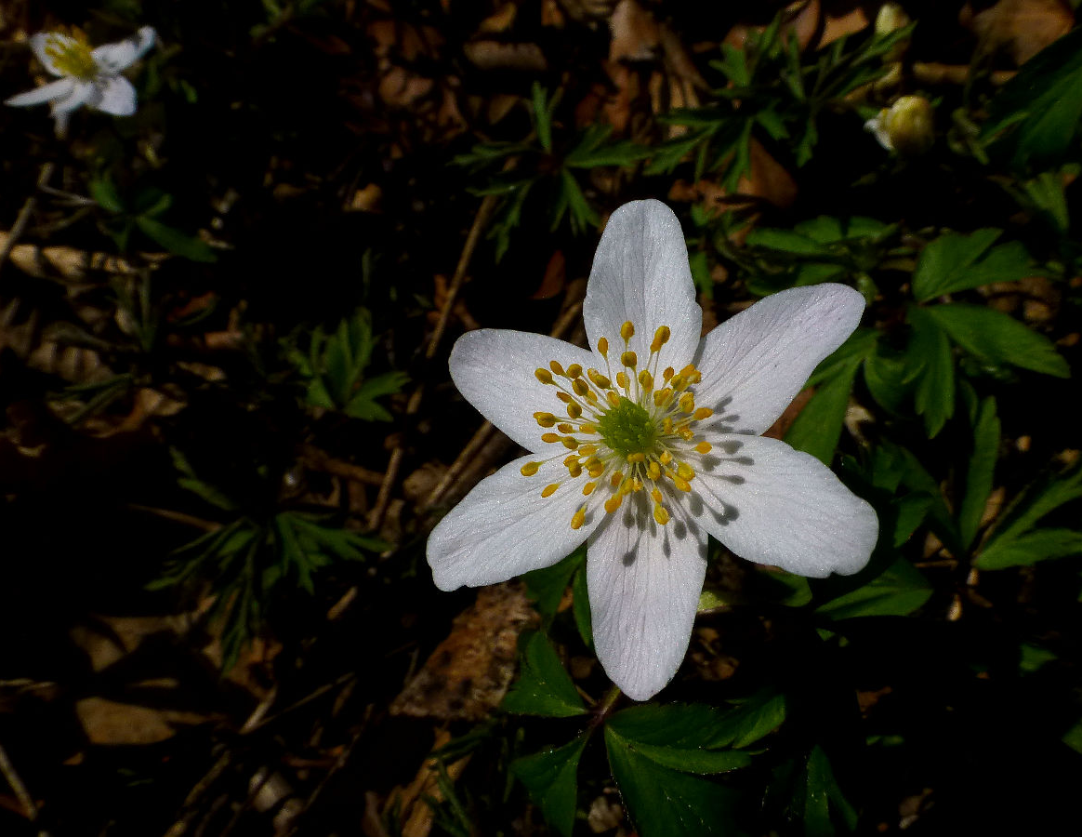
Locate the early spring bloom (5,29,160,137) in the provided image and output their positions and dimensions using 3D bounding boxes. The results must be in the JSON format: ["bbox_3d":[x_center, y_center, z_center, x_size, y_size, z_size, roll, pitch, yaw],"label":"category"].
[{"bbox_3d":[-0.124,-0.092,0.212,0.039,0.018,0.038,0,63,0],"label":"early spring bloom"}]

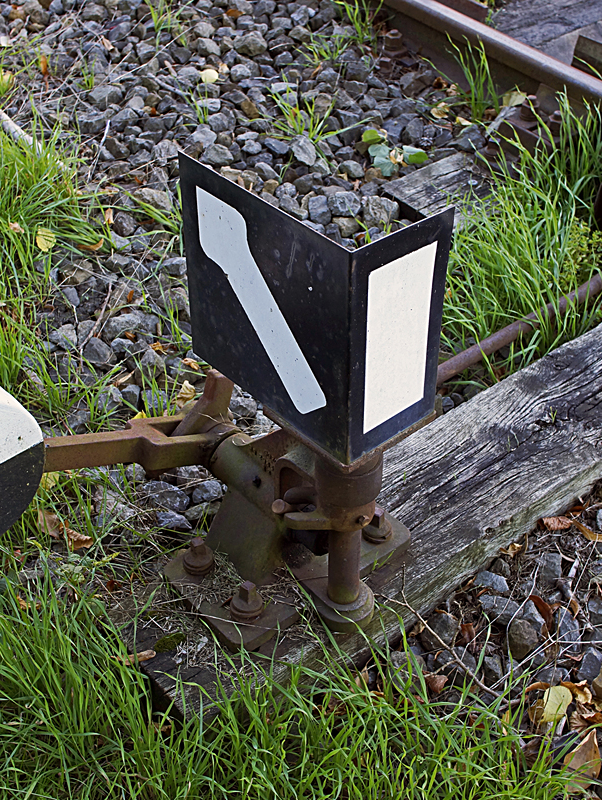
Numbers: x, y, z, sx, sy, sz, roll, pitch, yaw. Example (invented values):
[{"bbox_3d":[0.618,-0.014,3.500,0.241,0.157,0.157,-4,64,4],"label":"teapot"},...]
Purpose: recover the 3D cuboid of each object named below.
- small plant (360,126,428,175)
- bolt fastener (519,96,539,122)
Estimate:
[{"bbox_3d":[0.209,-0.568,2.741,0.155,0.080,0.140,0,41,0],"label":"small plant"},{"bbox_3d":[0.521,-0.660,2.711,0.045,0.052,0.045,-28,48,-27],"label":"bolt fastener"}]

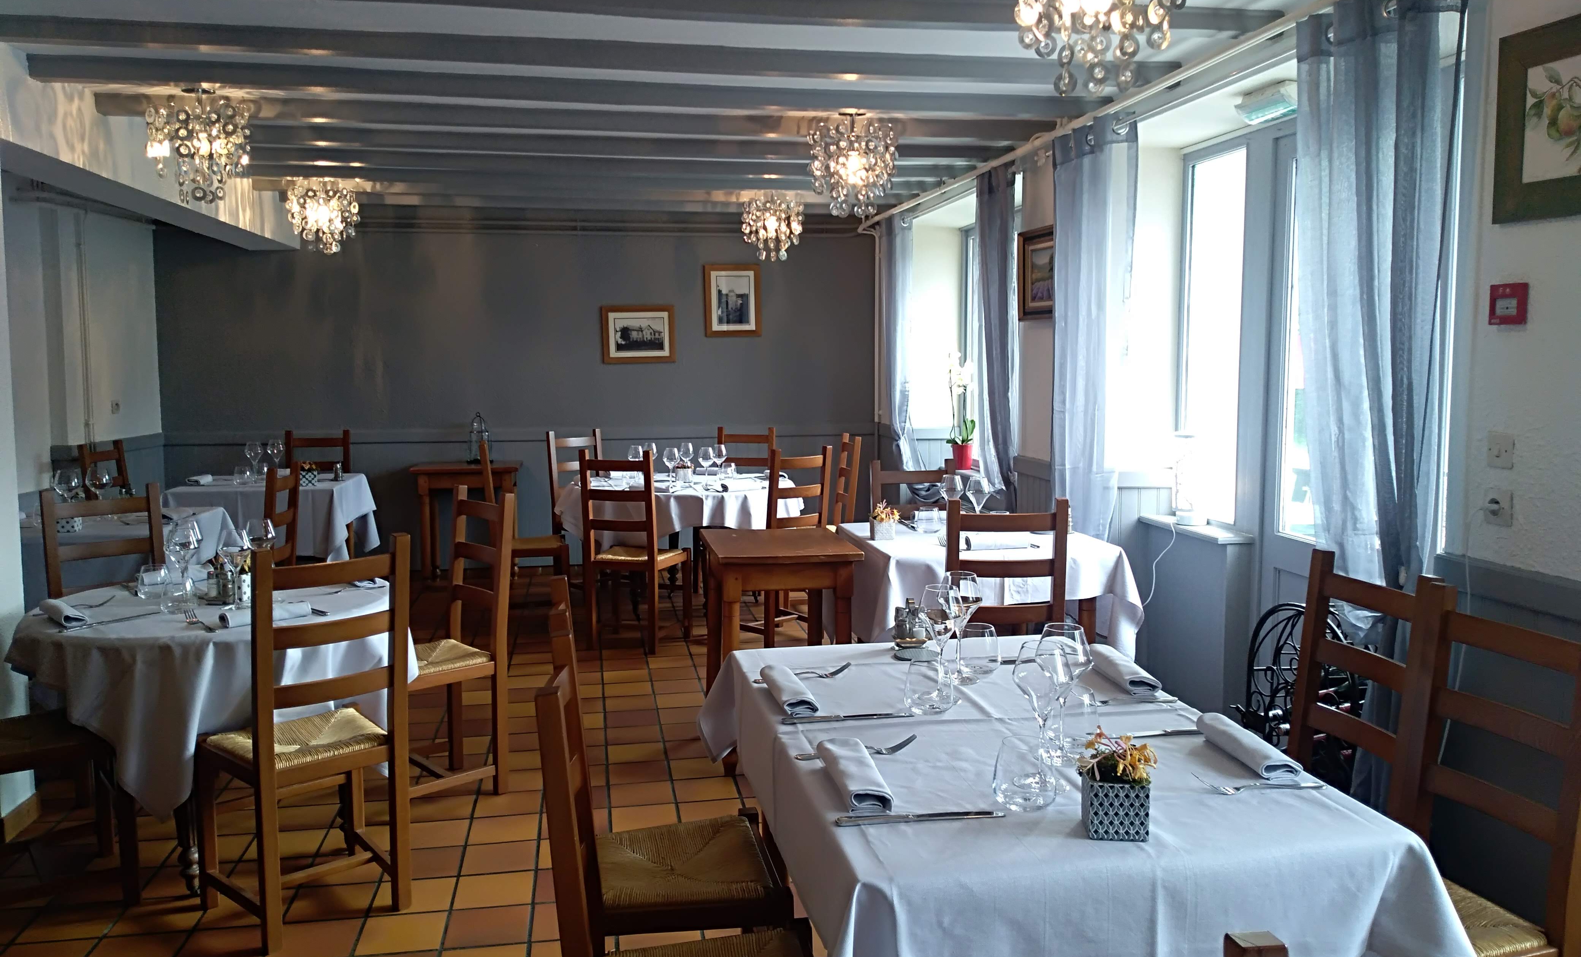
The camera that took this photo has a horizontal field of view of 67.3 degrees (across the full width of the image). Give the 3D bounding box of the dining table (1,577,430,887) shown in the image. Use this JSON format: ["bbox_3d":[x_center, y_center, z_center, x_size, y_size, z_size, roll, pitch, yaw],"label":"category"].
[{"bbox_3d":[-1.600,0.717,3.366,1.060,0.760,1.060,-1,6,-10],"label":"dining table"}]

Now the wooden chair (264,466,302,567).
[{"bbox_3d":[-2.349,0.443,5.065,0.450,0.985,0.440,-1,6,-6],"label":"wooden chair"}]

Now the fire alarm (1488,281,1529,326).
[{"bbox_3d":[1.561,-0.378,2.582,0.030,0.090,0.092,-1,6,-10],"label":"fire alarm"}]

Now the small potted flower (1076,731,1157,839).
[{"bbox_3d":[0.460,0.429,1.686,0.103,0.142,0.098,0,6,4],"label":"small potted flower"}]

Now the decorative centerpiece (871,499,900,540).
[{"bbox_3d":[0.368,0.148,4.593,0.110,0.150,0.110,-1,6,-10],"label":"decorative centerpiece"}]

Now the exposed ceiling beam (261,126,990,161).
[{"bbox_3d":[-0.871,-1.542,5.471,3.800,0.075,0.105,-1,6,-10],"label":"exposed ceiling beam"}]

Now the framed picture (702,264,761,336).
[{"bbox_3d":[-0.389,-1.192,7.959,0.392,0.476,0.025,-1,6,-10],"label":"framed picture"}]

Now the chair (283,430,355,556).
[{"bbox_3d":[-2.823,0.209,7.088,0.420,0.972,0.419,-2,6,-13],"label":"chair"}]

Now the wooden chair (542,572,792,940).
[{"bbox_3d":[-0.238,0.692,2.288,0.419,0.972,0.420,-1,6,-11],"label":"wooden chair"}]

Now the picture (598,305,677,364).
[{"bbox_3d":[-1.007,-0.954,7.874,0.489,0.383,0.025,-1,6,-10],"label":"picture"}]

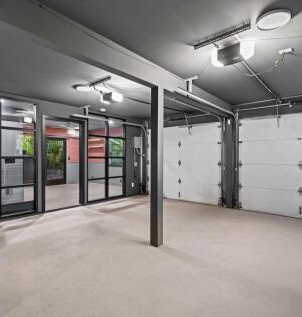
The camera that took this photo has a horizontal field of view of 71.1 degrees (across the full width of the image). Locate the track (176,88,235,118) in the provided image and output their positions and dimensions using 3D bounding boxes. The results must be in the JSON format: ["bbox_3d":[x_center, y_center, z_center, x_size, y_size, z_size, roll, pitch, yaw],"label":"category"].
[{"bbox_3d":[1.187,-0.997,4.041,0.080,0.100,2.480,0,1,40],"label":"track"}]

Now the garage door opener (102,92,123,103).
[{"bbox_3d":[-0.670,-1.055,3.706,0.370,0.140,0.225,0,1,40],"label":"garage door opener"}]

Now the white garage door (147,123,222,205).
[{"bbox_3d":[0.848,0.143,6.106,2.400,2.144,0.070,0,1,40],"label":"white garage door"}]

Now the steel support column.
[{"bbox_3d":[0.089,0.121,3.015,0.123,2.218,0.125,0,1,40],"label":"steel support column"}]

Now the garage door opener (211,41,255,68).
[{"bbox_3d":[0.905,-1.148,2.339,0.400,0.145,0.225,0,1,40],"label":"garage door opener"}]

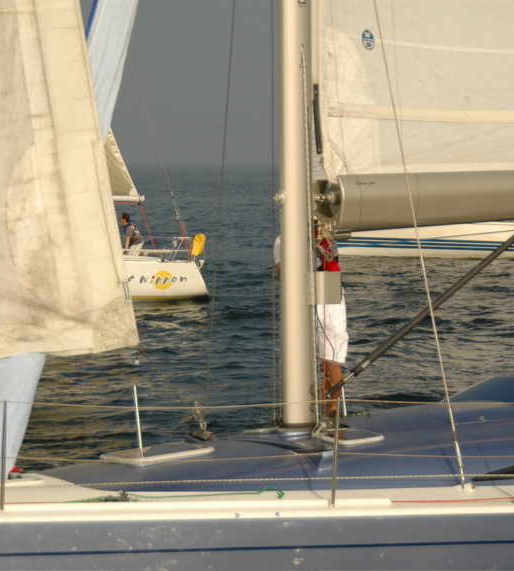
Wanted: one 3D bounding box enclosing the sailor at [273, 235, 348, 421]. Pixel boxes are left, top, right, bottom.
[{"bbox_3d":[0.410,0.165,14.800,0.570,1.700,0.420,-1,4,-12],"label":"sailor"}]

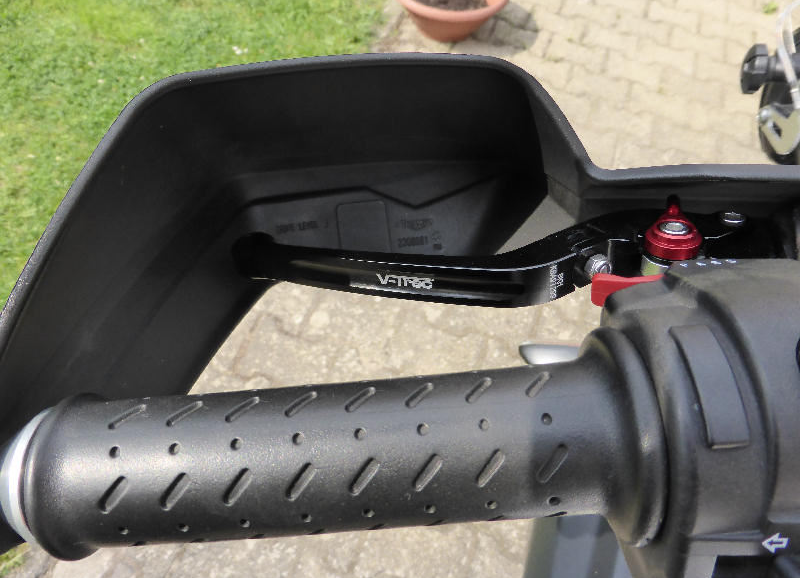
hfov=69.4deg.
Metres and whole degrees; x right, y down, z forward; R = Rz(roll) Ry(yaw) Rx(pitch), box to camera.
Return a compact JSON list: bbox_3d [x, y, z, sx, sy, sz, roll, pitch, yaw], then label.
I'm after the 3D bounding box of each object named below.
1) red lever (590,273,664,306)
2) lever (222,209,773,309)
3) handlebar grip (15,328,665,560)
[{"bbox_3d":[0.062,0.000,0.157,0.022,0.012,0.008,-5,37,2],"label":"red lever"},{"bbox_3d":[0.027,-0.011,0.201,0.183,0.022,0.041,-2,33,7],"label":"lever"},{"bbox_3d":[-0.014,0.039,0.135,0.130,0.048,0.048,-5,57,2],"label":"handlebar grip"}]

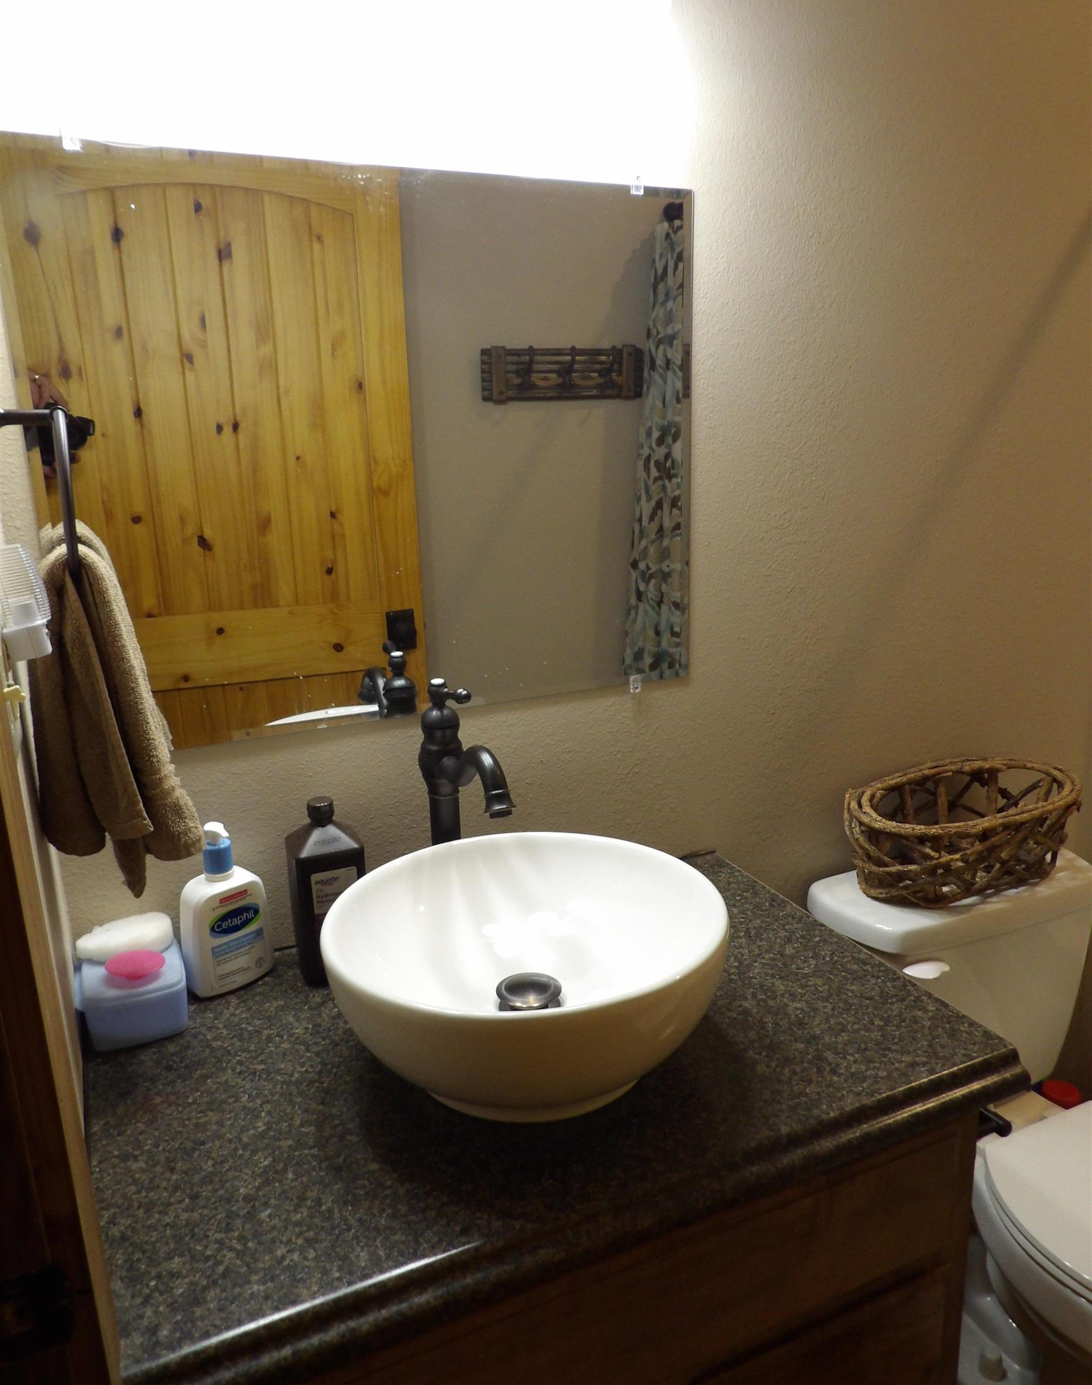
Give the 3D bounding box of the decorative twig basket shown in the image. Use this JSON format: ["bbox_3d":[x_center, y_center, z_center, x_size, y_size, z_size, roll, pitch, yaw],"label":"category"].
[{"bbox_3d":[0.634,0.212,1.532,0.390,0.139,0.218,-8,16,-25],"label":"decorative twig basket"}]

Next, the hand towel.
[{"bbox_3d":[-0.405,0.029,0.938,0.136,0.332,0.135,-8,16,-23],"label":"hand towel"}]

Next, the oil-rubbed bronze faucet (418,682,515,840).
[{"bbox_3d":[-0.083,0.167,1.115,0.058,0.333,0.233,-8,16,-23],"label":"oil-rubbed bronze faucet"}]

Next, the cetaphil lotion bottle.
[{"bbox_3d":[-0.367,0.239,1.149,0.092,0.190,0.051,-14,20,-40],"label":"cetaphil lotion bottle"}]

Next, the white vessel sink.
[{"bbox_3d":[-0.018,0.286,1.024,0.396,0.149,0.396,-1,15,0],"label":"white vessel sink"}]

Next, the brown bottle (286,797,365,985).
[{"bbox_3d":[-0.251,0.222,1.163,0.079,0.210,0.069,-8,16,-23],"label":"brown bottle"}]

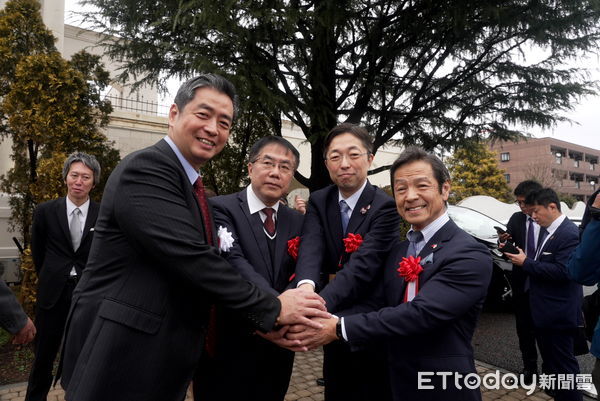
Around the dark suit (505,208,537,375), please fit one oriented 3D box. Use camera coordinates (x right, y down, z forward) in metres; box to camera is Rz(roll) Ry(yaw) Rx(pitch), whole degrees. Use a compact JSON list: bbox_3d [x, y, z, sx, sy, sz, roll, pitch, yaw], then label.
[{"bbox_3d":[1.950,0.755,3.330,0.520,1.410,0.360,-2,-4,30],"label":"dark suit"}]

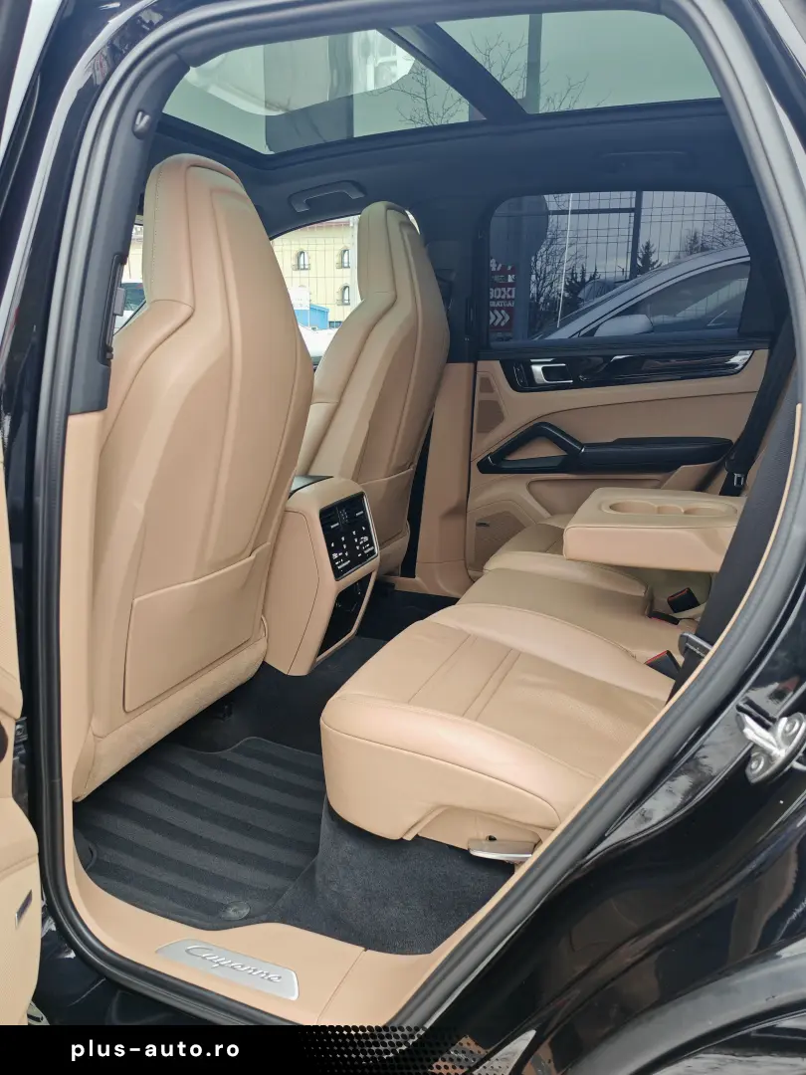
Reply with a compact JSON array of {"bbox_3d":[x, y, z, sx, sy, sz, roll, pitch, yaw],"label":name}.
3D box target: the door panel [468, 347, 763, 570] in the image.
[{"bbox_3d":[0.544,-0.154,2.148,0.790,0.658,0.132,6,18,20],"label":"door panel"}]

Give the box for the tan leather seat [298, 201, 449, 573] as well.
[{"bbox_3d":[-0.131,-0.318,1.967,0.274,0.922,0.537,11,19,19],"label":"tan leather seat"}]

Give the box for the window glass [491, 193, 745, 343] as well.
[{"bbox_3d":[0.516,-0.678,2.062,0.628,0.390,0.041,6,35,20],"label":"window glass"}]

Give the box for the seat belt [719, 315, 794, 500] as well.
[{"bbox_3d":[0.821,-0.290,1.859,0.081,0.436,0.071,16,21,17],"label":"seat belt"}]

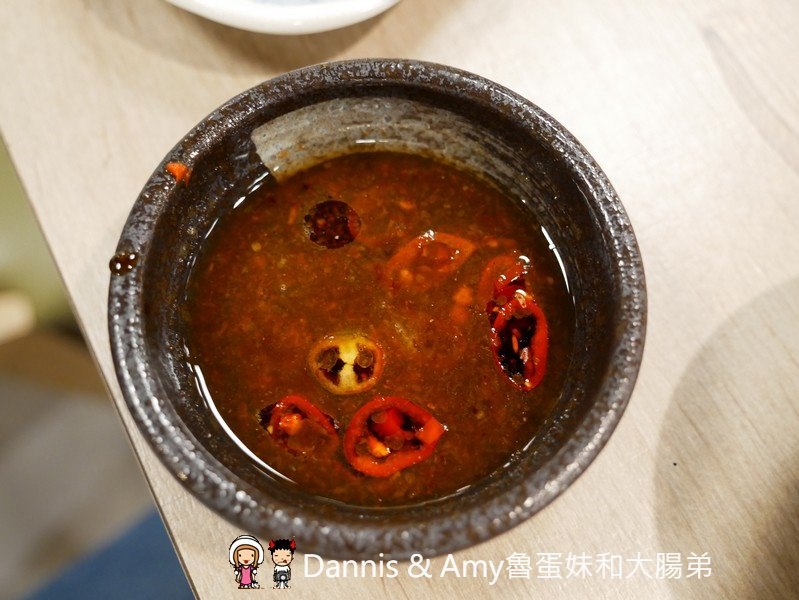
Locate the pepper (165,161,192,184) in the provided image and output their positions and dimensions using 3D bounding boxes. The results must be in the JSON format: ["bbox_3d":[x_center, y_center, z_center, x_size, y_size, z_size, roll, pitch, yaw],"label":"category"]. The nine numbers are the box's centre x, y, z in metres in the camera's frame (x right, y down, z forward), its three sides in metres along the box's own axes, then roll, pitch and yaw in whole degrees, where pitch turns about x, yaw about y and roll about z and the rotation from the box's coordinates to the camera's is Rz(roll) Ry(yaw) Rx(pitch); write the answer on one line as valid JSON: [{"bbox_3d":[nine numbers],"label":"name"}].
[{"bbox_3d":[-0.037,-0.021,0.141,0.004,0.002,0.004,0,70,0],"label":"pepper"}]

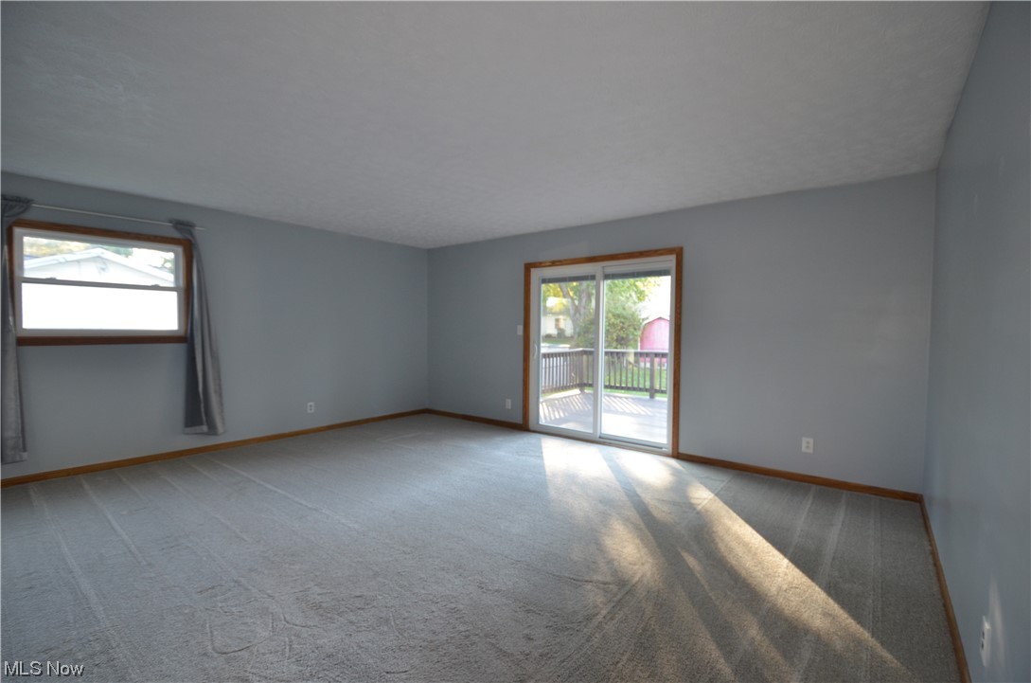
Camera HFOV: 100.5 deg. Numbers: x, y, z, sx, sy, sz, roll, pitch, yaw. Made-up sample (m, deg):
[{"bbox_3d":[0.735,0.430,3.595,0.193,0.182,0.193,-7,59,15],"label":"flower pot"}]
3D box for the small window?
[{"bbox_3d":[-3.715,-0.490,3.945,0.100,1.040,1.250,2,2,40],"label":"small window"}]

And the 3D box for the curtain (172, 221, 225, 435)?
[{"bbox_3d":[-3.264,-0.118,4.408,0.130,2.130,0.470,2,2,40],"label":"curtain"}]

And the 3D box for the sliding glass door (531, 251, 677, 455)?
[{"bbox_3d":[0.904,0.129,4.876,1.820,2.040,0.120,2,2,40],"label":"sliding glass door"}]

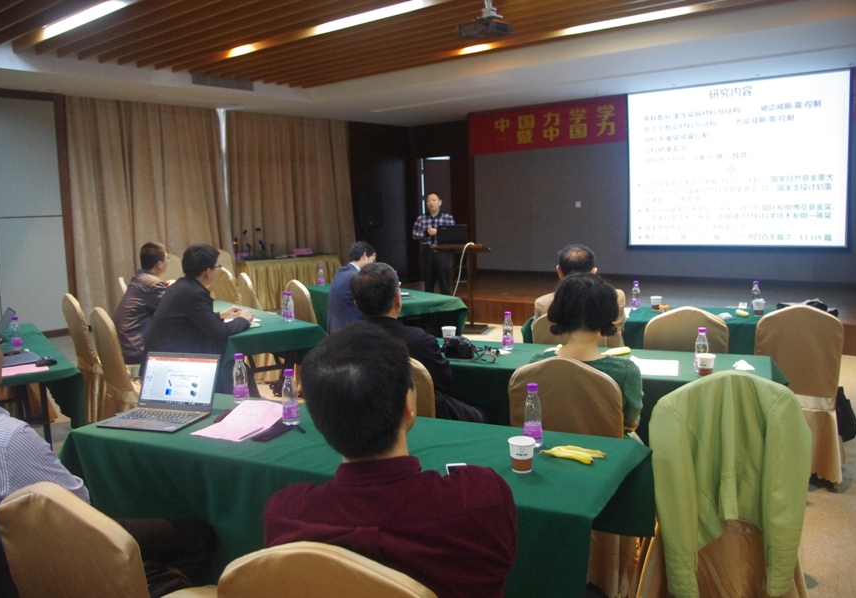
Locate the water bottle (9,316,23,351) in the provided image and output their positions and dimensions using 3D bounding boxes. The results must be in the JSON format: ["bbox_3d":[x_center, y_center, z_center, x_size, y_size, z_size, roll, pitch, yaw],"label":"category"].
[{"bbox_3d":[-2.362,0.193,4.285,0.060,0.198,0.060,-2,7,0],"label":"water bottle"}]

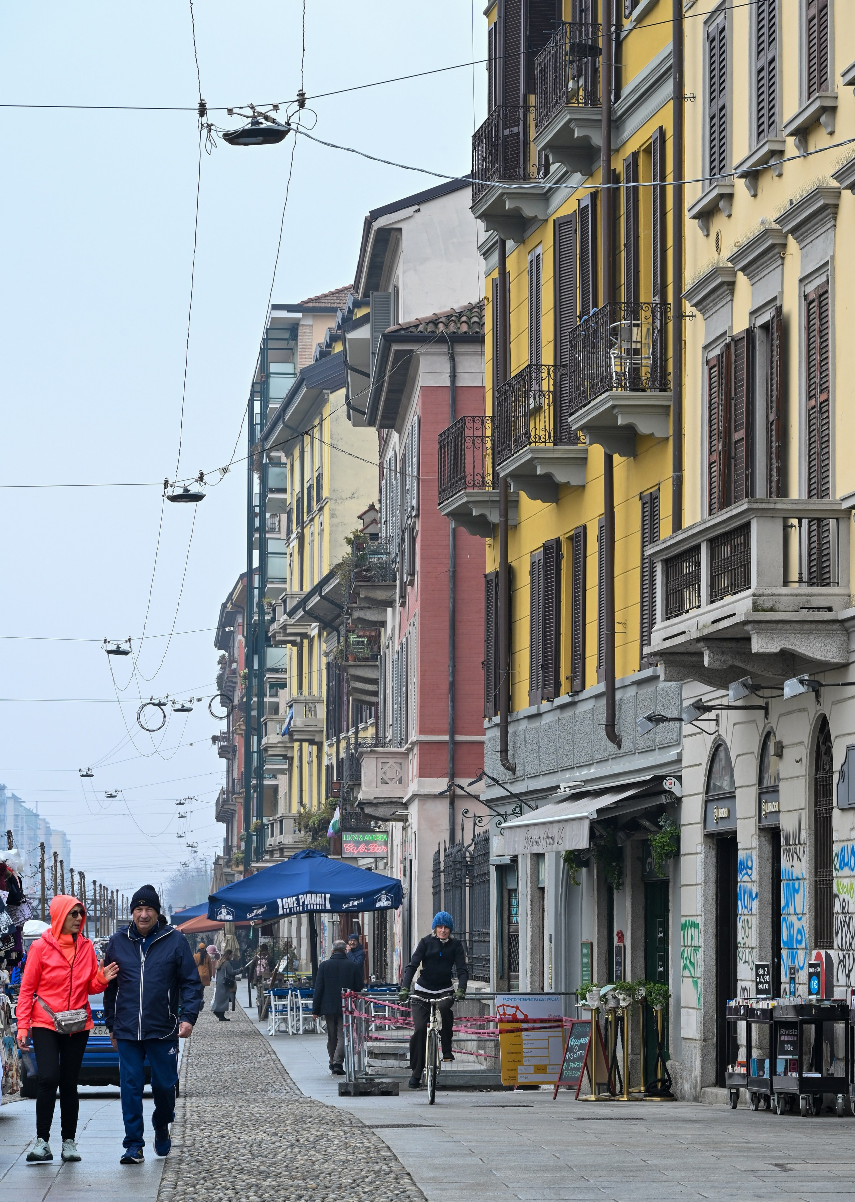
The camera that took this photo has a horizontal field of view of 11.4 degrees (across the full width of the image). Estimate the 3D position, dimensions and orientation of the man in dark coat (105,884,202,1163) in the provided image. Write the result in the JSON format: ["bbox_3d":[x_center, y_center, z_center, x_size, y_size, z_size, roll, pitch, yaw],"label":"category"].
[{"bbox_3d":[-1.722,2.651,26.800,0.580,1.740,0.500,0,-5,2],"label":"man in dark coat"}]

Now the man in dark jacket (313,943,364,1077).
[{"bbox_3d":[-1.158,5.275,55.500,0.630,1.750,0.450,0,-5,-1],"label":"man in dark jacket"}]

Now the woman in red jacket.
[{"bbox_3d":[-2.259,2.682,26.800,0.570,1.670,0.450,1,-5,-14],"label":"woman in red jacket"}]

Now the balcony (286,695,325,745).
[{"bbox_3d":[-3.770,3.688,131.350,0.980,1.500,2.700,0,-5,-6],"label":"balcony"}]

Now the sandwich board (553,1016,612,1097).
[{"bbox_3d":[1.562,4.581,42.732,0.450,0.810,0.500,2,-5,-28],"label":"sandwich board"}]

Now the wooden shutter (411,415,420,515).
[{"bbox_3d":[-0.219,-2.522,79.700,0.060,1.860,0.600,0,-5,-5],"label":"wooden shutter"}]

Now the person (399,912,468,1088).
[{"bbox_3d":[0.057,3.774,40.400,0.640,1.660,0.850,0,-5,-2],"label":"person"}]

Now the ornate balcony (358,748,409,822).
[{"bbox_3d":[-0.904,3.753,85.900,1.000,1.450,3.100,0,-5,-2],"label":"ornate balcony"}]

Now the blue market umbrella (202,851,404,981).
[{"bbox_3d":[-2.237,6.336,79.500,3.500,3.420,3.500,0,-5,-1],"label":"blue market umbrella"}]

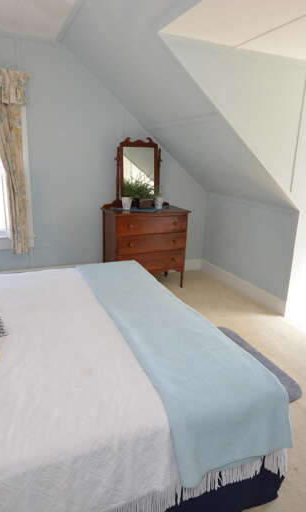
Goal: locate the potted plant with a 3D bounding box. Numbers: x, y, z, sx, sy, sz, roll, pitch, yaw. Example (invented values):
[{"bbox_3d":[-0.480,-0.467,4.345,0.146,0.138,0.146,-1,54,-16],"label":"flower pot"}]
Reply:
[{"bbox_3d":[-0.139,-0.708,3.805,0.337,0.306,0.275,-5,18,-24],"label":"potted plant"}]

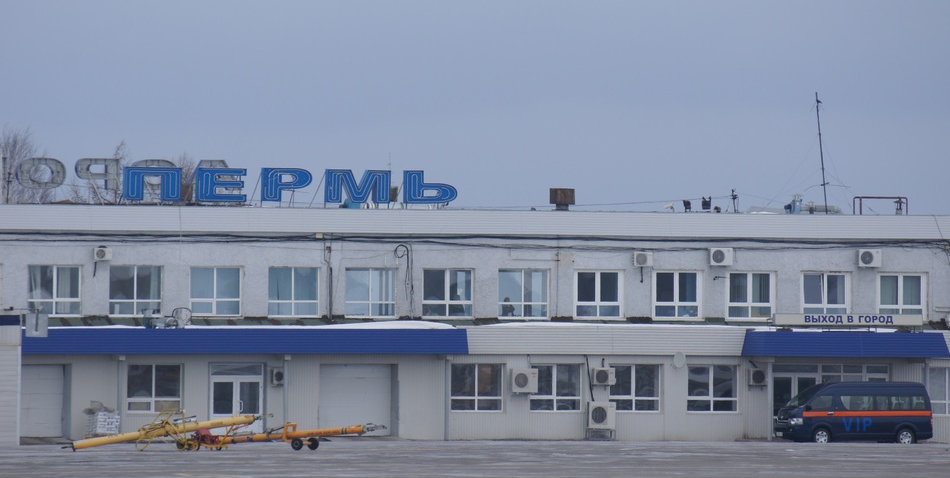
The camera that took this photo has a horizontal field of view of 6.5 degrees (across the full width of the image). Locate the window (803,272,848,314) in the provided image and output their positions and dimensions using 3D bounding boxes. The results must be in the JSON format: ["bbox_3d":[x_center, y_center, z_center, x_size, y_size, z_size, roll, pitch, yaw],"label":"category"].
[{"bbox_3d":[12.602,2.048,299.458,1.894,1.708,0.120,1,-1,-23],"label":"window"}]

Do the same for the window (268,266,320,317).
[{"bbox_3d":[-6.568,1.941,301.418,1.930,1.820,0.150,1,-1,-20],"label":"window"}]

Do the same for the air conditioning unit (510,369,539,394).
[{"bbox_3d":[1.785,5.037,293.622,0.940,0.850,0.340,1,-1,-20],"label":"air conditioning unit"}]

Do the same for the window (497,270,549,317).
[{"bbox_3d":[1.713,1.933,294.836,1.940,1.742,0.120,1,-1,-23],"label":"window"}]

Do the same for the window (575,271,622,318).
[{"bbox_3d":[4.597,2.059,305.482,1.930,1.820,0.150,1,-1,-20],"label":"window"}]

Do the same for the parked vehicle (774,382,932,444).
[{"bbox_3d":[13.353,6.179,292.885,5.380,2.285,1.880,1,-1,-22],"label":"parked vehicle"}]

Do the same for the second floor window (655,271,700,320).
[{"bbox_3d":[7.336,2.047,300.920,1.880,1.770,0.150,1,-1,-21],"label":"second floor window"}]

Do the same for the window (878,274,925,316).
[{"bbox_3d":[15.934,2.180,309.608,1.930,1.820,0.150,1,-1,-20],"label":"window"}]

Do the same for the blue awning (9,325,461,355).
[{"bbox_3d":[-7.975,3.546,286.687,16.519,0.913,0.800,1,-1,-23],"label":"blue awning"}]

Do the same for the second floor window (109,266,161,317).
[{"bbox_3d":[-11.813,1.815,289.094,1.995,1.764,0.120,1,-1,-23],"label":"second floor window"}]

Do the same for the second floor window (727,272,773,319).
[{"bbox_3d":[10.181,2.110,307.514,1.930,1.820,0.150,1,-1,-20],"label":"second floor window"}]

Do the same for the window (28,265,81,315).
[{"bbox_3d":[-15.084,1.868,298.318,1.930,1.820,0.150,1,-1,-20],"label":"window"}]

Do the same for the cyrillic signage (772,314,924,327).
[{"bbox_3d":[13.277,2.879,295.608,5.792,0.398,0.200,1,-1,-23],"label":"cyrillic signage"}]

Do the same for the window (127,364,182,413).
[{"bbox_3d":[-11.115,5.179,288.332,1.980,1.680,0.150,1,-1,-21],"label":"window"}]

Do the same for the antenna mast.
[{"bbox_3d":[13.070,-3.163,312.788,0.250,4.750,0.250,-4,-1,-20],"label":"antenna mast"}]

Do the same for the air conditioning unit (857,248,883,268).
[{"bbox_3d":[14.666,0.725,308.809,0.860,0.650,0.320,1,-1,-20],"label":"air conditioning unit"}]

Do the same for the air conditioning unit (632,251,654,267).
[{"bbox_3d":[6.087,0.748,300.075,0.800,0.540,0.300,1,-1,-21],"label":"air conditioning unit"}]

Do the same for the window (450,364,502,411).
[{"bbox_3d":[0.046,5.238,292.616,1.900,1.720,0.150,1,-1,-21],"label":"window"}]

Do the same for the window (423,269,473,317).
[{"bbox_3d":[-0.986,1.961,297.726,1.900,1.750,0.150,1,-1,-21],"label":"window"}]

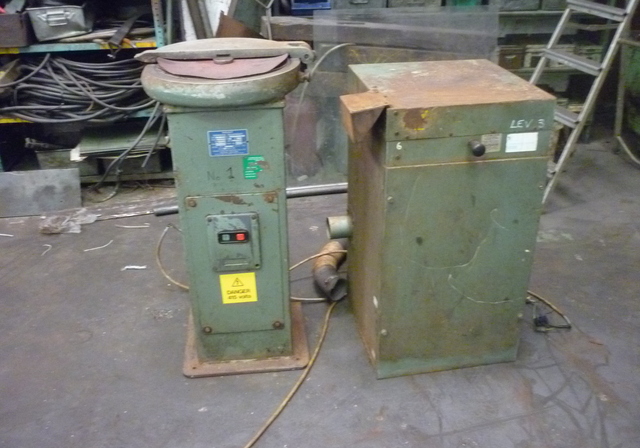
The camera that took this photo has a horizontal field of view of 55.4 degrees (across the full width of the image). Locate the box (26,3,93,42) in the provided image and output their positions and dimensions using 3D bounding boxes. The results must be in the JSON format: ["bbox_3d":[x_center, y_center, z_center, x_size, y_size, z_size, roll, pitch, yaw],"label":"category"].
[{"bbox_3d":[-1.322,-1.053,3.156,0.275,0.161,0.272,-5,27,-8],"label":"box"}]

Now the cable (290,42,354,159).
[{"bbox_3d":[0.007,-0.589,2.980,0.311,0.571,0.109,-1,27,0],"label":"cable"}]

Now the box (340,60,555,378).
[{"bbox_3d":[0.365,-0.026,2.043,0.497,0.906,0.499,-5,27,-7],"label":"box"}]

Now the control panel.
[{"bbox_3d":[-0.260,0.064,1.874,0.148,0.196,0.049,-3,27,-4],"label":"control panel"}]

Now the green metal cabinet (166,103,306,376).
[{"bbox_3d":[-0.267,0.004,2.015,0.415,0.898,0.408,-3,27,-4],"label":"green metal cabinet"}]

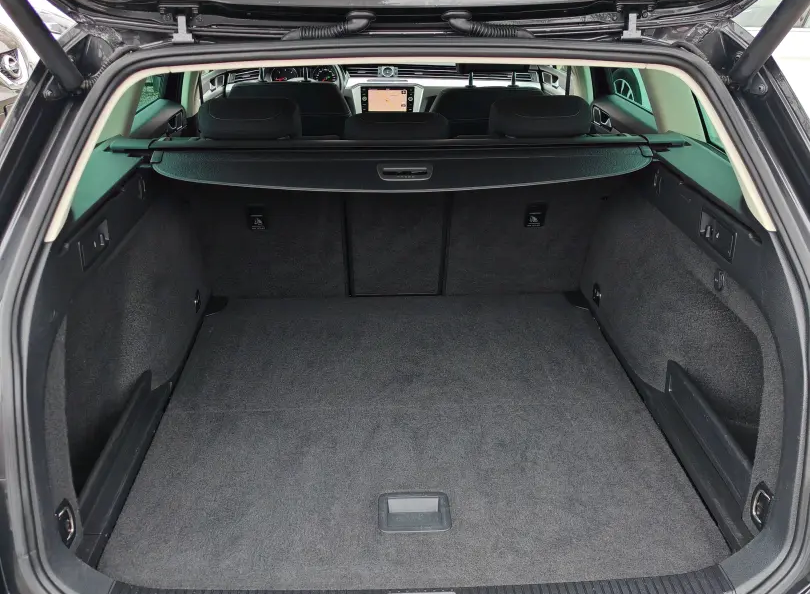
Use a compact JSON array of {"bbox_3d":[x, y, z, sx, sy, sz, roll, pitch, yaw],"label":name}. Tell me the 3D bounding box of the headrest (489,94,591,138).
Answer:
[{"bbox_3d":[0.312,-0.415,1.890,0.235,0.110,0.100,-1,37,-2],"label":"headrest"}]

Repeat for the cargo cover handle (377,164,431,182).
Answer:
[{"bbox_3d":[0.000,-0.269,1.760,0.120,0.022,0.058,-1,44,-2],"label":"cargo cover handle"}]

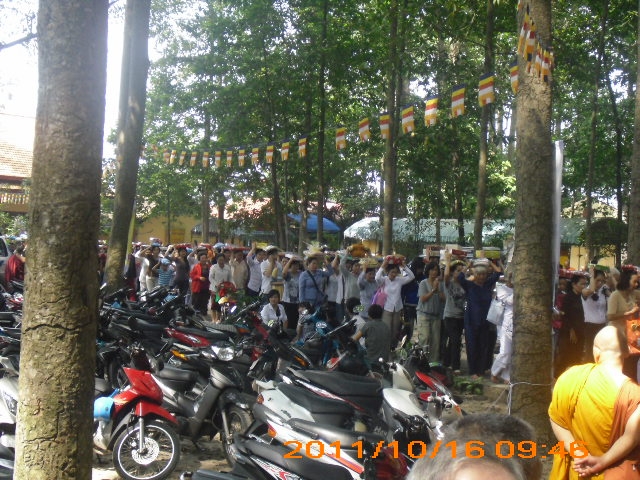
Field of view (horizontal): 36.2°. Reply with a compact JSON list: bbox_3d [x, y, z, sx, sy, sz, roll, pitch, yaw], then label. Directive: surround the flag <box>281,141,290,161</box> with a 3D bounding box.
[{"bbox_3d":[-0.500,-1.297,14.200,0.030,0.310,0.235,1,0,-31],"label":"flag"}]

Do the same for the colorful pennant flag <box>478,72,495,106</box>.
[{"bbox_3d":[1.733,-1.561,10.200,0.030,0.345,0.235,1,0,-31],"label":"colorful pennant flag"}]

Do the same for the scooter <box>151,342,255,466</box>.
[{"bbox_3d":[-1.149,1.426,9.135,0.680,1.040,1.840,1,0,-38],"label":"scooter"}]

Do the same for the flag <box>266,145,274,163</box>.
[{"bbox_3d":[-0.743,-1.298,14.700,0.030,0.310,0.235,1,0,-31],"label":"flag"}]

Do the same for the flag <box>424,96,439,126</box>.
[{"bbox_3d":[1.252,-1.442,11.000,0.030,0.335,0.235,1,0,-31],"label":"flag"}]

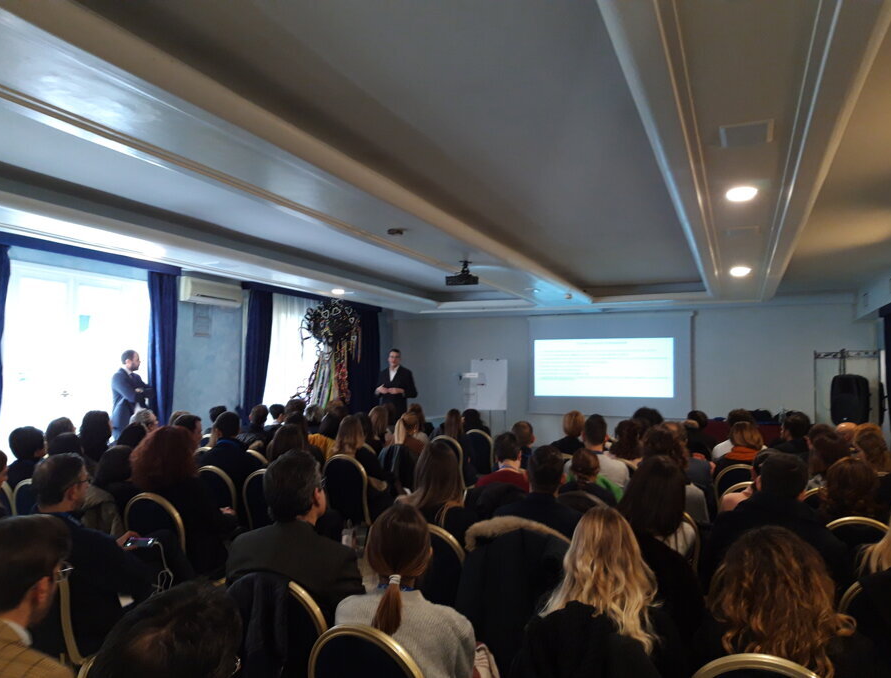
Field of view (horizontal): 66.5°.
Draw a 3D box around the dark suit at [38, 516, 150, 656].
[{"bbox_3d":[-1.356,0.917,2.641,0.460,0.580,0.400,-1,-4,23],"label":"dark suit"}]

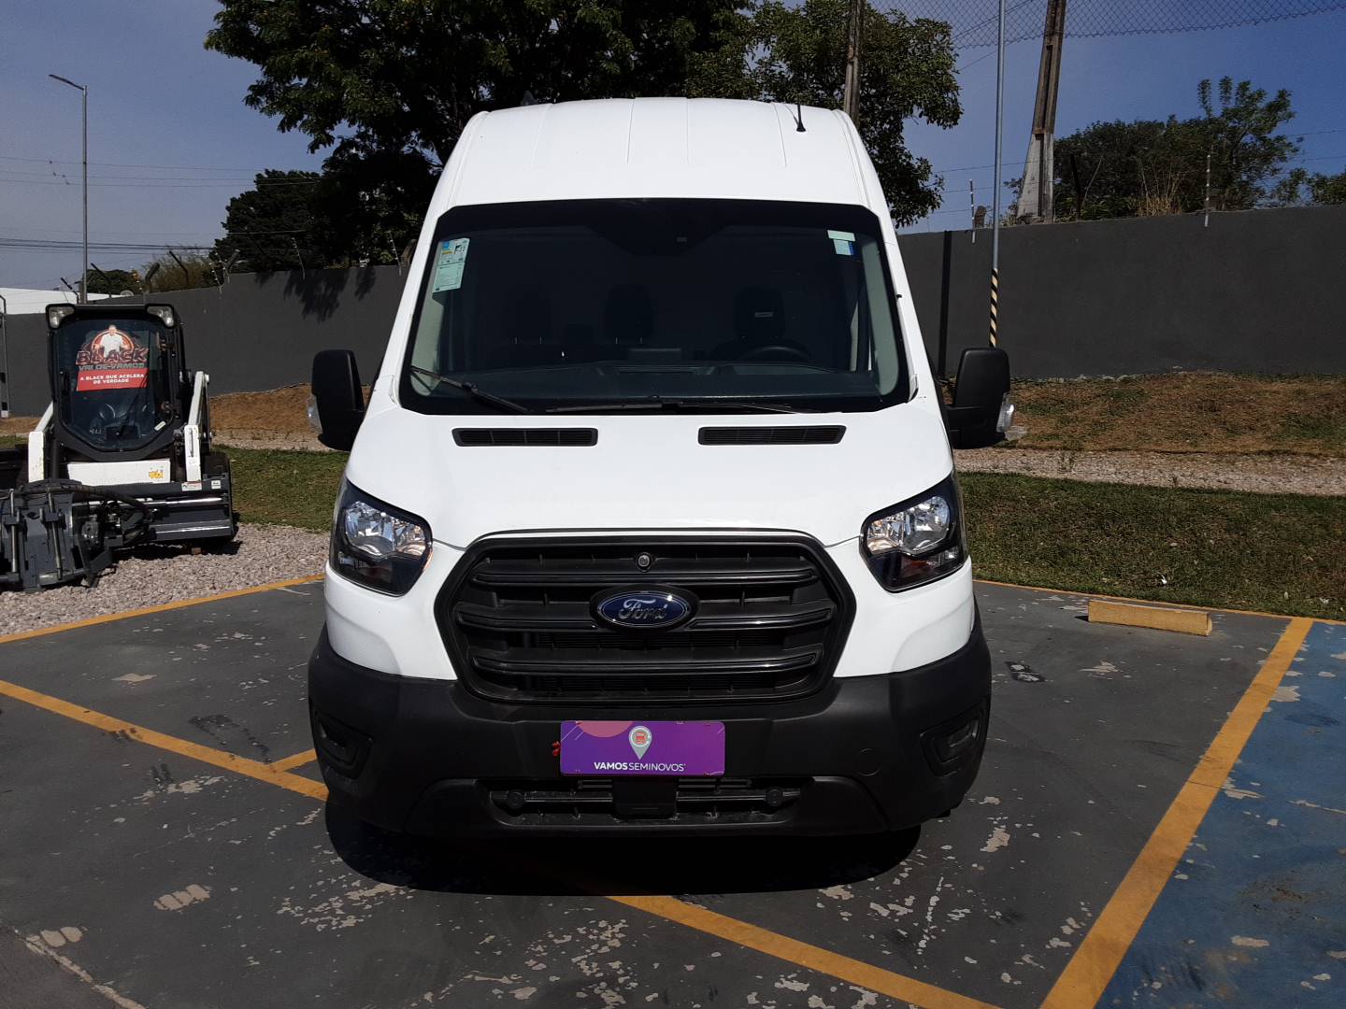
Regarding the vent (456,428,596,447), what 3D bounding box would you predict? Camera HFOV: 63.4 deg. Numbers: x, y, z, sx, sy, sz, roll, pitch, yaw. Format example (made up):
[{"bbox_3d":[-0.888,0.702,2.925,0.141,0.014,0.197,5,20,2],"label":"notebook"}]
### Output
[{"bbox_3d":[-0.446,-0.210,3.339,0.445,0.035,0.135,0,27,1],"label":"vent"}]

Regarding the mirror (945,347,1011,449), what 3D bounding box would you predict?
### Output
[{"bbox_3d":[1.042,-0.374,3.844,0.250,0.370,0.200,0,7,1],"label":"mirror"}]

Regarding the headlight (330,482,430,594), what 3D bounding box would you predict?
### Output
[{"bbox_3d":[-0.787,0.087,2.983,0.360,0.290,0.400,0,7,1],"label":"headlight"}]

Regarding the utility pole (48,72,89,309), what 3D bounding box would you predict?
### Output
[{"bbox_3d":[-16.172,-6.639,29.142,1.200,9.106,0.200,-4,8,-30],"label":"utility pole"}]

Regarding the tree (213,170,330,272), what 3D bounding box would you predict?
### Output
[{"bbox_3d":[-13.386,-7.315,37.373,5.200,7.979,5.200,0,7,0],"label":"tree"}]

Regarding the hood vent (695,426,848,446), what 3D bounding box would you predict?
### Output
[{"bbox_3d":[0.300,-0.214,3.339,0.445,0.035,0.135,0,27,1],"label":"hood vent"}]

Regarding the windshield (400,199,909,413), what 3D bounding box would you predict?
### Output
[{"bbox_3d":[-0.060,-0.705,3.802,1.700,0.200,1.120,0,52,1],"label":"windshield"}]

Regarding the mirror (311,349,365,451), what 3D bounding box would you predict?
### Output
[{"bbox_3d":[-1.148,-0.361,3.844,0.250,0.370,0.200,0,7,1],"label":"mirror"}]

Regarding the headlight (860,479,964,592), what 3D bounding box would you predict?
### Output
[{"bbox_3d":[0.653,0.078,2.983,0.360,0.290,0.400,0,7,1],"label":"headlight"}]

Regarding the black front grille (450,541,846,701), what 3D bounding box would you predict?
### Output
[{"bbox_3d":[-0.070,0.277,2.745,1.070,0.410,0.240,0,7,1],"label":"black front grille"}]

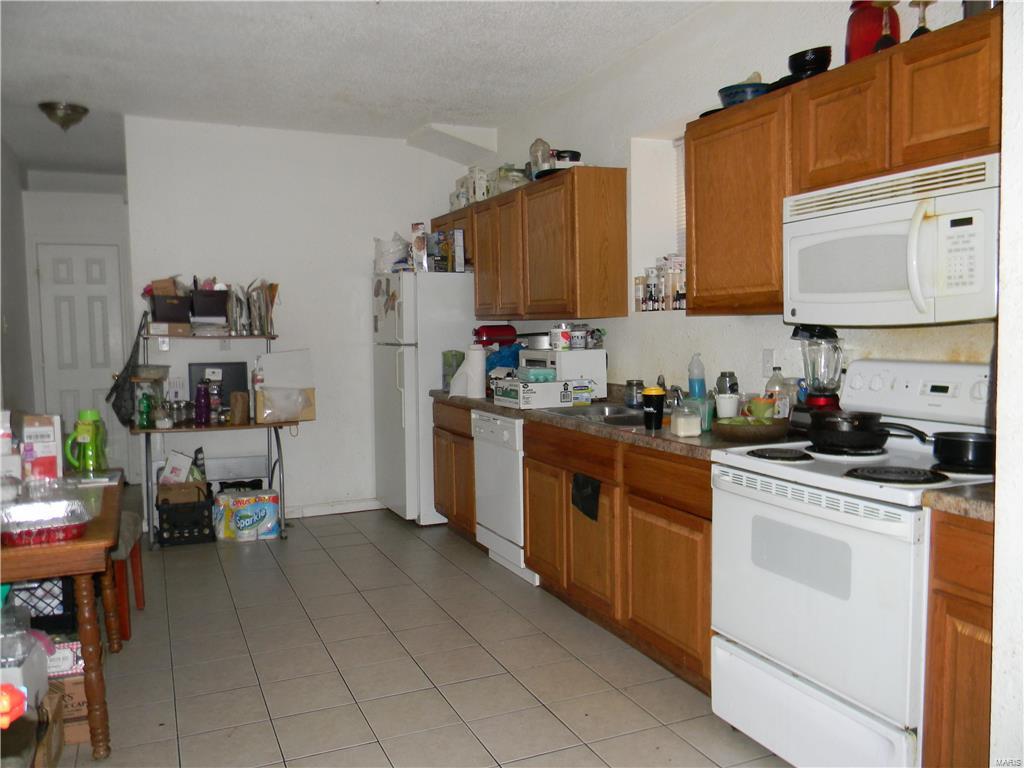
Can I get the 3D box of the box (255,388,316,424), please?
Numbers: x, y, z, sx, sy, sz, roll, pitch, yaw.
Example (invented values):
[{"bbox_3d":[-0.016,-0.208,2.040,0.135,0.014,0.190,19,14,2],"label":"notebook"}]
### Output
[{"bbox_3d":[-1.452,0.130,5.270,0.365,0.205,0.280,-3,5,-24],"label":"box"}]

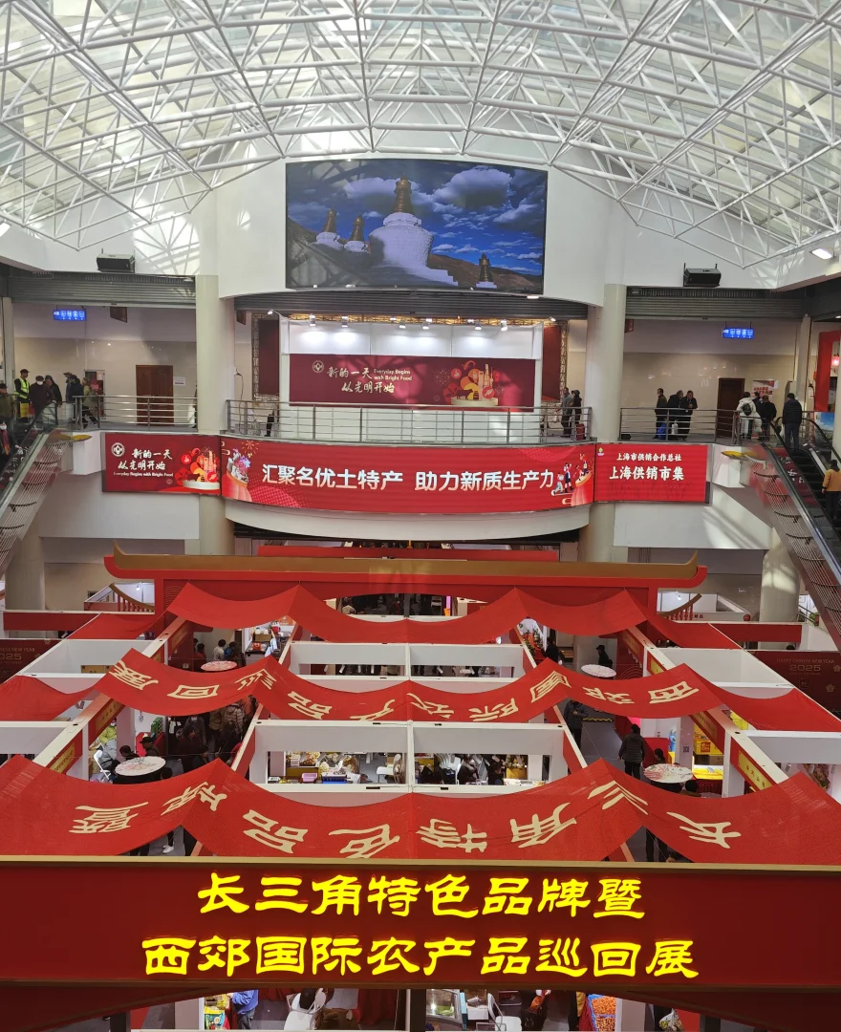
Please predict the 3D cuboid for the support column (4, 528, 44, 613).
[{"bbox_3d":[-13.217,2.846,30.680,1.230,5.000,1.230,1,7,-1],"label":"support column"}]

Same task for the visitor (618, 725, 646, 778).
[{"bbox_3d":[4.921,5.663,21.210,0.550,1.680,0.350,0,8,-10],"label":"visitor"}]

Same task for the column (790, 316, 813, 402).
[{"bbox_3d":[12.256,-4.379,29.373,0.400,4.110,0.400,1,7,-1],"label":"column"}]

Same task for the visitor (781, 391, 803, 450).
[{"bbox_3d":[10.877,-2.735,26.783,0.560,1.690,0.360,1,7,-1],"label":"visitor"}]

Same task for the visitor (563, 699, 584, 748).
[{"bbox_3d":[3.951,5.339,23.472,0.550,1.700,0.350,-2,8,-21],"label":"visitor"}]

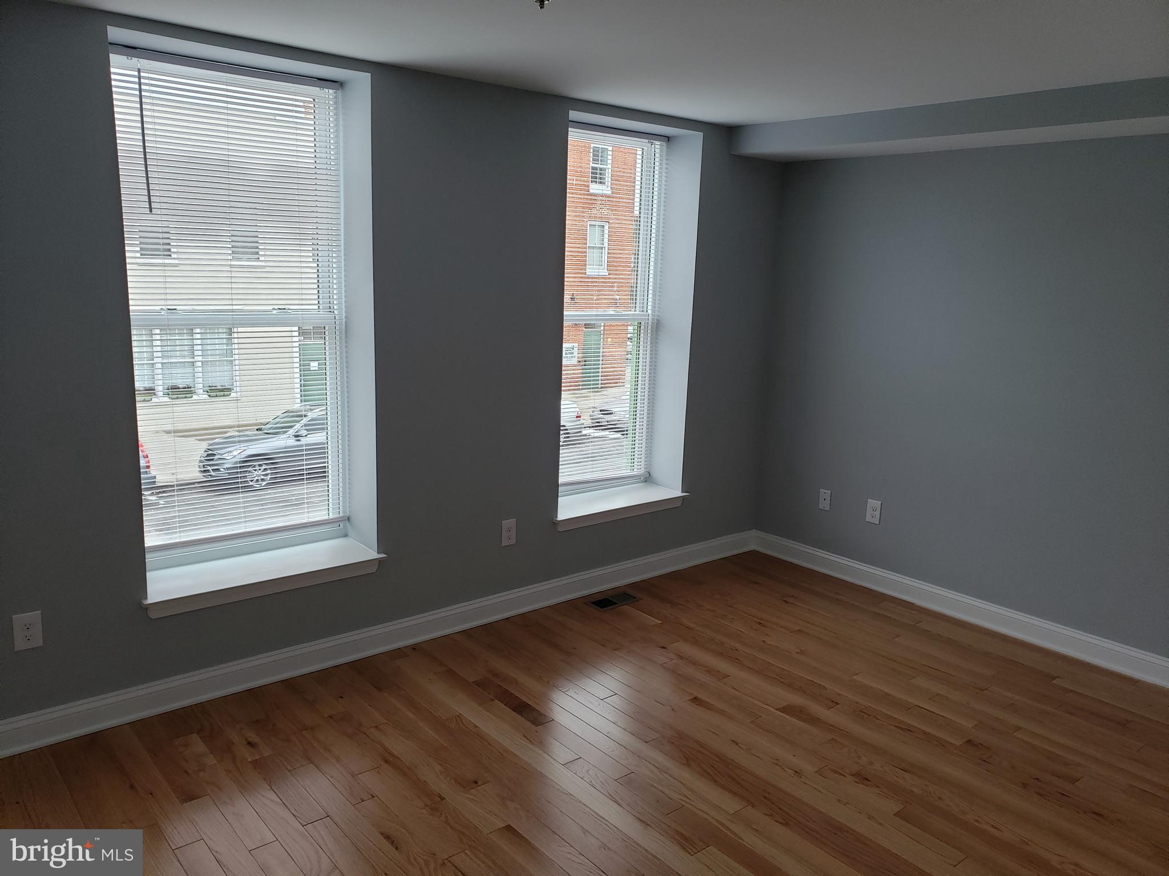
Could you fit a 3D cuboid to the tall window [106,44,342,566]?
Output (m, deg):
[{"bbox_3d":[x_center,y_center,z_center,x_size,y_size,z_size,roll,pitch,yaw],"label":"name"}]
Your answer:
[{"bbox_3d":[-1.392,-0.470,3.496,0.902,1.907,0.095,-7,14,-39],"label":"tall window"}]

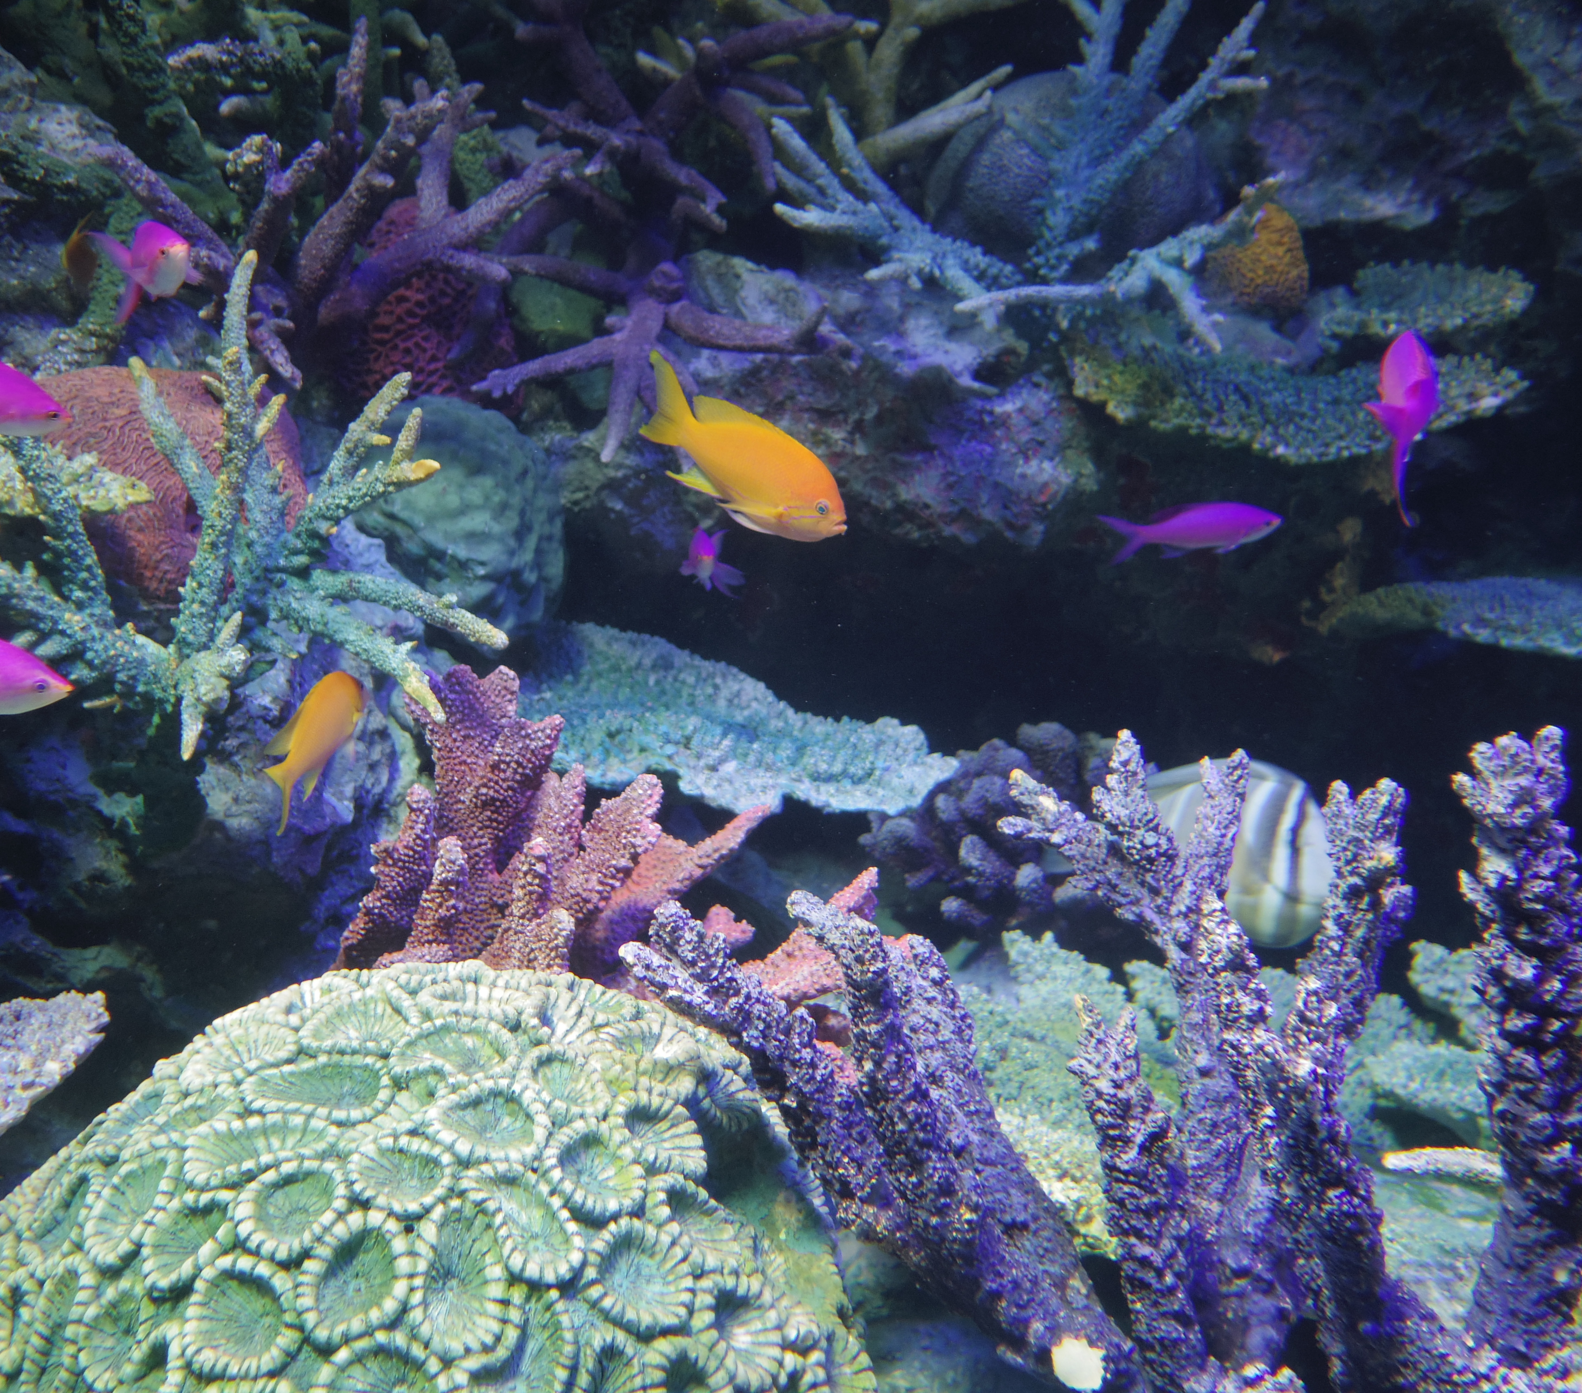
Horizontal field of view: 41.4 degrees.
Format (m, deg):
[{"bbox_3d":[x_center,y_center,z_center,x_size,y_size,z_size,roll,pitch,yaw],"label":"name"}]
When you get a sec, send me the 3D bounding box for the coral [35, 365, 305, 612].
[{"bbox_3d":[-0.368,-0.126,1.250,0.165,0.145,0.140,0,12,0],"label":"coral"}]

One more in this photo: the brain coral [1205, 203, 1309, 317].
[{"bbox_3d":[0.389,-0.365,1.750,0.090,0.097,0.085,0,12,0],"label":"brain coral"}]

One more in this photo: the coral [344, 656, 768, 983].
[{"bbox_3d":[-0.115,0.063,1.000,0.205,0.155,0.150,0,12,0],"label":"coral"}]

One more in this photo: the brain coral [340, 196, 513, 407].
[{"bbox_3d":[-0.254,-0.275,1.460,0.125,0.145,0.115,0,12,0],"label":"brain coral"}]

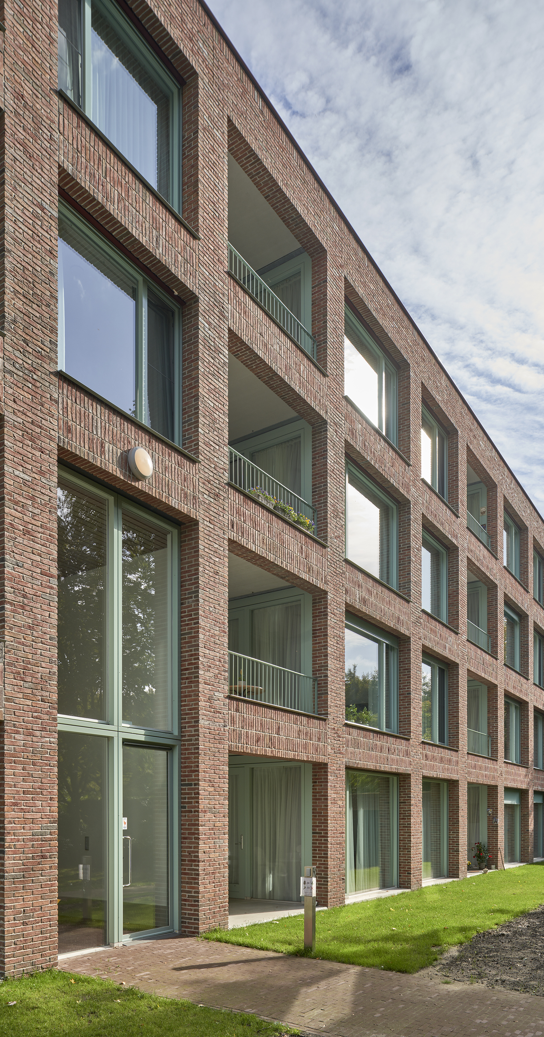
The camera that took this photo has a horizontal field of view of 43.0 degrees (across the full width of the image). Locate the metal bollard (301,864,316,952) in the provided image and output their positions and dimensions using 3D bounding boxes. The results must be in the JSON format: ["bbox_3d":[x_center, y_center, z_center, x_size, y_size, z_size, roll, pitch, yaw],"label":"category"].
[{"bbox_3d":[0.410,4.386,7.779,0.170,0.980,0.130,-5,-12,23],"label":"metal bollard"}]

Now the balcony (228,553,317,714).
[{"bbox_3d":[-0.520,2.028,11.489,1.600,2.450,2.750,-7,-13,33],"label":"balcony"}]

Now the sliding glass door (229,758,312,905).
[{"bbox_3d":[-0.115,5.539,12.282,2.000,2.450,0.140,-8,-13,34],"label":"sliding glass door"}]

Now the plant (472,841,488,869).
[{"bbox_3d":[5.911,9.568,19.621,0.470,0.780,0.470,-7,-13,33],"label":"plant"}]

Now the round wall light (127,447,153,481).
[{"bbox_3d":[-1.672,-0.697,8.804,0.120,0.320,0.320,-7,-13,33],"label":"round wall light"}]

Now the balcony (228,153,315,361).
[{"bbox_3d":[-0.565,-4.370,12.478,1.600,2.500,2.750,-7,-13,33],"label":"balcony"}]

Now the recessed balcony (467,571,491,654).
[{"bbox_3d":[5.489,2.730,20.150,1.300,2.450,2.700,-7,-13,33],"label":"recessed balcony"}]

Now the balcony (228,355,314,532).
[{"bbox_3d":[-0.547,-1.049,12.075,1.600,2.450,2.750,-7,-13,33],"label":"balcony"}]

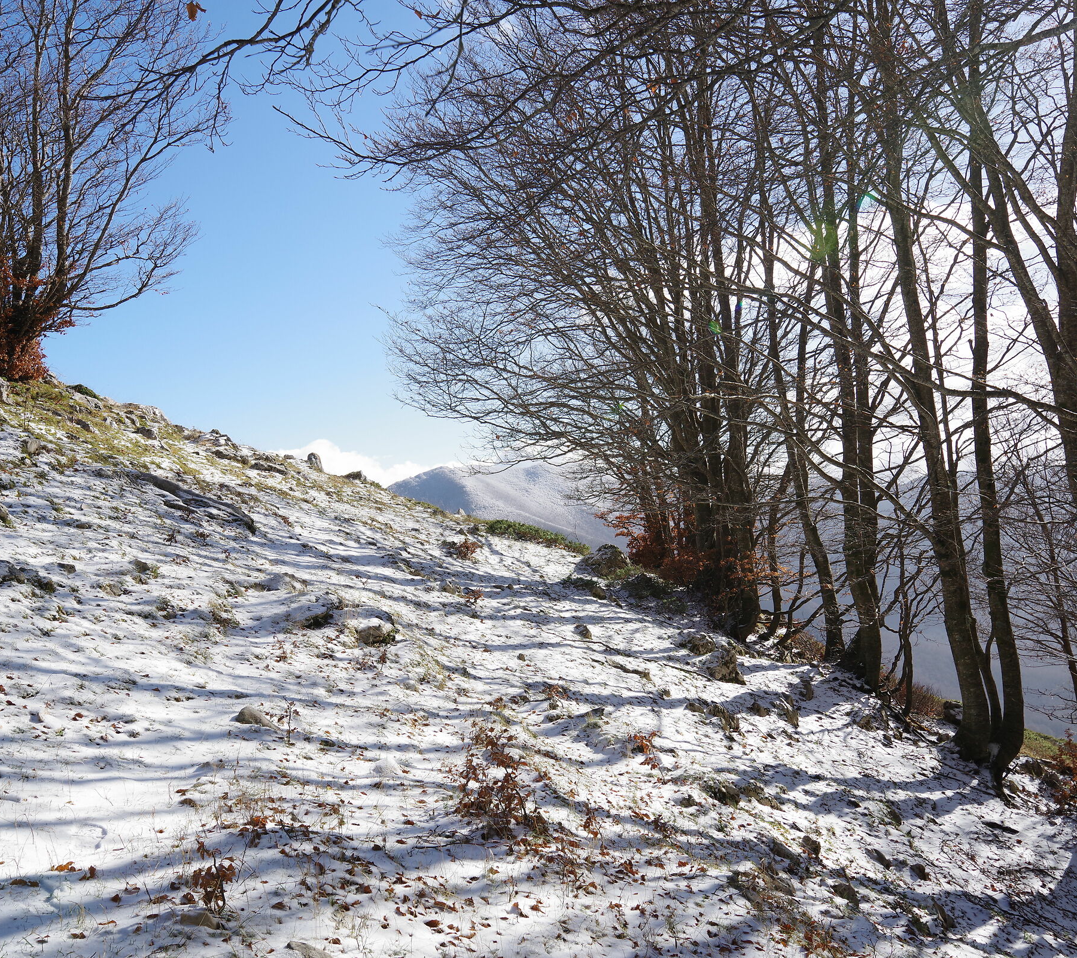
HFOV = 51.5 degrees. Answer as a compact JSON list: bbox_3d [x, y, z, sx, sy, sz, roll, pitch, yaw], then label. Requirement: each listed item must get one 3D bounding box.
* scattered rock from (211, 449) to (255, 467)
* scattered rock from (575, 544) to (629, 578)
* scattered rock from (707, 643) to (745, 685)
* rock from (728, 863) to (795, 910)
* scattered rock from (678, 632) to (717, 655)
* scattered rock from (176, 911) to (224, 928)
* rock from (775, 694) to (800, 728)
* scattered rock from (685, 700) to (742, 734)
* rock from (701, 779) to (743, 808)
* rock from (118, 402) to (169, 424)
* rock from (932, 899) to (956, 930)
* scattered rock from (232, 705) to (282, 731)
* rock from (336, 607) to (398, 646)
[{"bbox_3d":[-5.592,-0.400,20.435,0.756,0.322,0.616,0,-2,-15],"label":"scattered rock"},{"bbox_3d":[1.425,1.858,25.341,1.160,0.750,1.059,0,-1,3],"label":"scattered rock"},{"bbox_3d":[2.237,2.211,13.300,0.440,0.423,0.431,0,0,0],"label":"scattered rock"},{"bbox_3d":[1.072,1.963,5.378,0.314,0.180,0.254,0,-2,11],"label":"rock"},{"bbox_3d":[2.182,2.259,15.300,0.492,0.275,0.406,0,0,0],"label":"scattered rock"},{"bbox_3d":[-1.135,1.478,3.750,0.155,0.055,0.110,0,0,0],"label":"scattered rock"},{"bbox_3d":[2.591,2.410,11.593,0.248,0.335,0.254,0,-2,13],"label":"rock"},{"bbox_3d":[1.541,2.095,9.839,0.489,0.264,0.397,0,-2,9],"label":"scattered rock"},{"bbox_3d":[1.219,2.085,7.400,0.267,0.144,0.220,0,0,0],"label":"rock"},{"bbox_3d":[-8.318,-1.394,23.528,1.031,0.424,0.839,1,-2,-19],"label":"rock"},{"bbox_3d":[2.192,2.358,6.045,0.124,0.140,0.151,-1,-2,20],"label":"rock"},{"bbox_3d":[-1.566,1.330,6.200,0.266,0.104,0.192,0,0,0],"label":"scattered rock"},{"bbox_3d":[-1.464,1.250,9.500,0.500,0.288,0.438,0,0,0],"label":"rock"}]

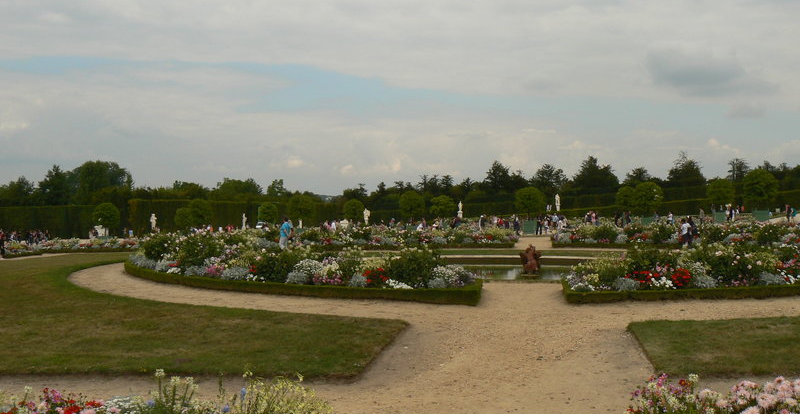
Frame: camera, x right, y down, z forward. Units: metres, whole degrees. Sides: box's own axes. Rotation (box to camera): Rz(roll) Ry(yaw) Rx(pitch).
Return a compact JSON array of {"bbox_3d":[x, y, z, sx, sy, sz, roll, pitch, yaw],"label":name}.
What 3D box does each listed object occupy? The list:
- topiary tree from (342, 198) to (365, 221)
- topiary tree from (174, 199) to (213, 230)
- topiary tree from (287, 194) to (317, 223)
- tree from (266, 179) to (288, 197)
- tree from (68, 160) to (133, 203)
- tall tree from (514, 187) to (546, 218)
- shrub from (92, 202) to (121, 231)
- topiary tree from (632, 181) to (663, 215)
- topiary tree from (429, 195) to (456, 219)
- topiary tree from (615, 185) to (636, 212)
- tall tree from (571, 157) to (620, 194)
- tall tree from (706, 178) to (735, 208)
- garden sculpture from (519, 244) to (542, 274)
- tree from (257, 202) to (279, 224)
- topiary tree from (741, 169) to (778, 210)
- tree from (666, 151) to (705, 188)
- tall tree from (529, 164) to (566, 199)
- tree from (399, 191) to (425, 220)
[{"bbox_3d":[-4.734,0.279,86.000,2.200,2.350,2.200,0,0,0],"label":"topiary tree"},{"bbox_3d":[-21.046,0.868,85.000,3.980,3.270,3.190,0,0,0],"label":"topiary tree"},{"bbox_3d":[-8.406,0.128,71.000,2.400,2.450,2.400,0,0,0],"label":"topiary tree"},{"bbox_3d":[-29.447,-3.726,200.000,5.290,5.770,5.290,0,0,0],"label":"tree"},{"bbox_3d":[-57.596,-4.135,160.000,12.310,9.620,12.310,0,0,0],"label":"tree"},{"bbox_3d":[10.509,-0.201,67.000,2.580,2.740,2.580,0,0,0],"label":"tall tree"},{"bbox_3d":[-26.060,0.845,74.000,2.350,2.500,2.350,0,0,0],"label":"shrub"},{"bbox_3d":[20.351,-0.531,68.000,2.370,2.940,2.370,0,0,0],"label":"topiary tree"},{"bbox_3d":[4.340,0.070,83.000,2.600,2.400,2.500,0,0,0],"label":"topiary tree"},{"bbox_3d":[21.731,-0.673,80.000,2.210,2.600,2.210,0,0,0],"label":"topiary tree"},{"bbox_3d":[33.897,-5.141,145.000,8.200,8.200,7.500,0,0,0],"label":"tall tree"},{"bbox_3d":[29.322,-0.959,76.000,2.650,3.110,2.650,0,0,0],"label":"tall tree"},{"bbox_3d":[5.038,2.008,32.000,0.850,1.200,0.800,0,0,9],"label":"garden sculpture"},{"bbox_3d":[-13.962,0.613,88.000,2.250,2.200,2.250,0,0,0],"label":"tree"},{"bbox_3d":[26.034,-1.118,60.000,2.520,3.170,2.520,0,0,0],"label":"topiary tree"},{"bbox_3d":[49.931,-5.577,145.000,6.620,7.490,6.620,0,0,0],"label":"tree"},{"bbox_3d":[28.654,-4.327,160.000,7.120,8.080,7.120,0,0,0],"label":"tall tree"},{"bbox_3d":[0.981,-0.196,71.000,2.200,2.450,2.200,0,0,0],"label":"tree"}]

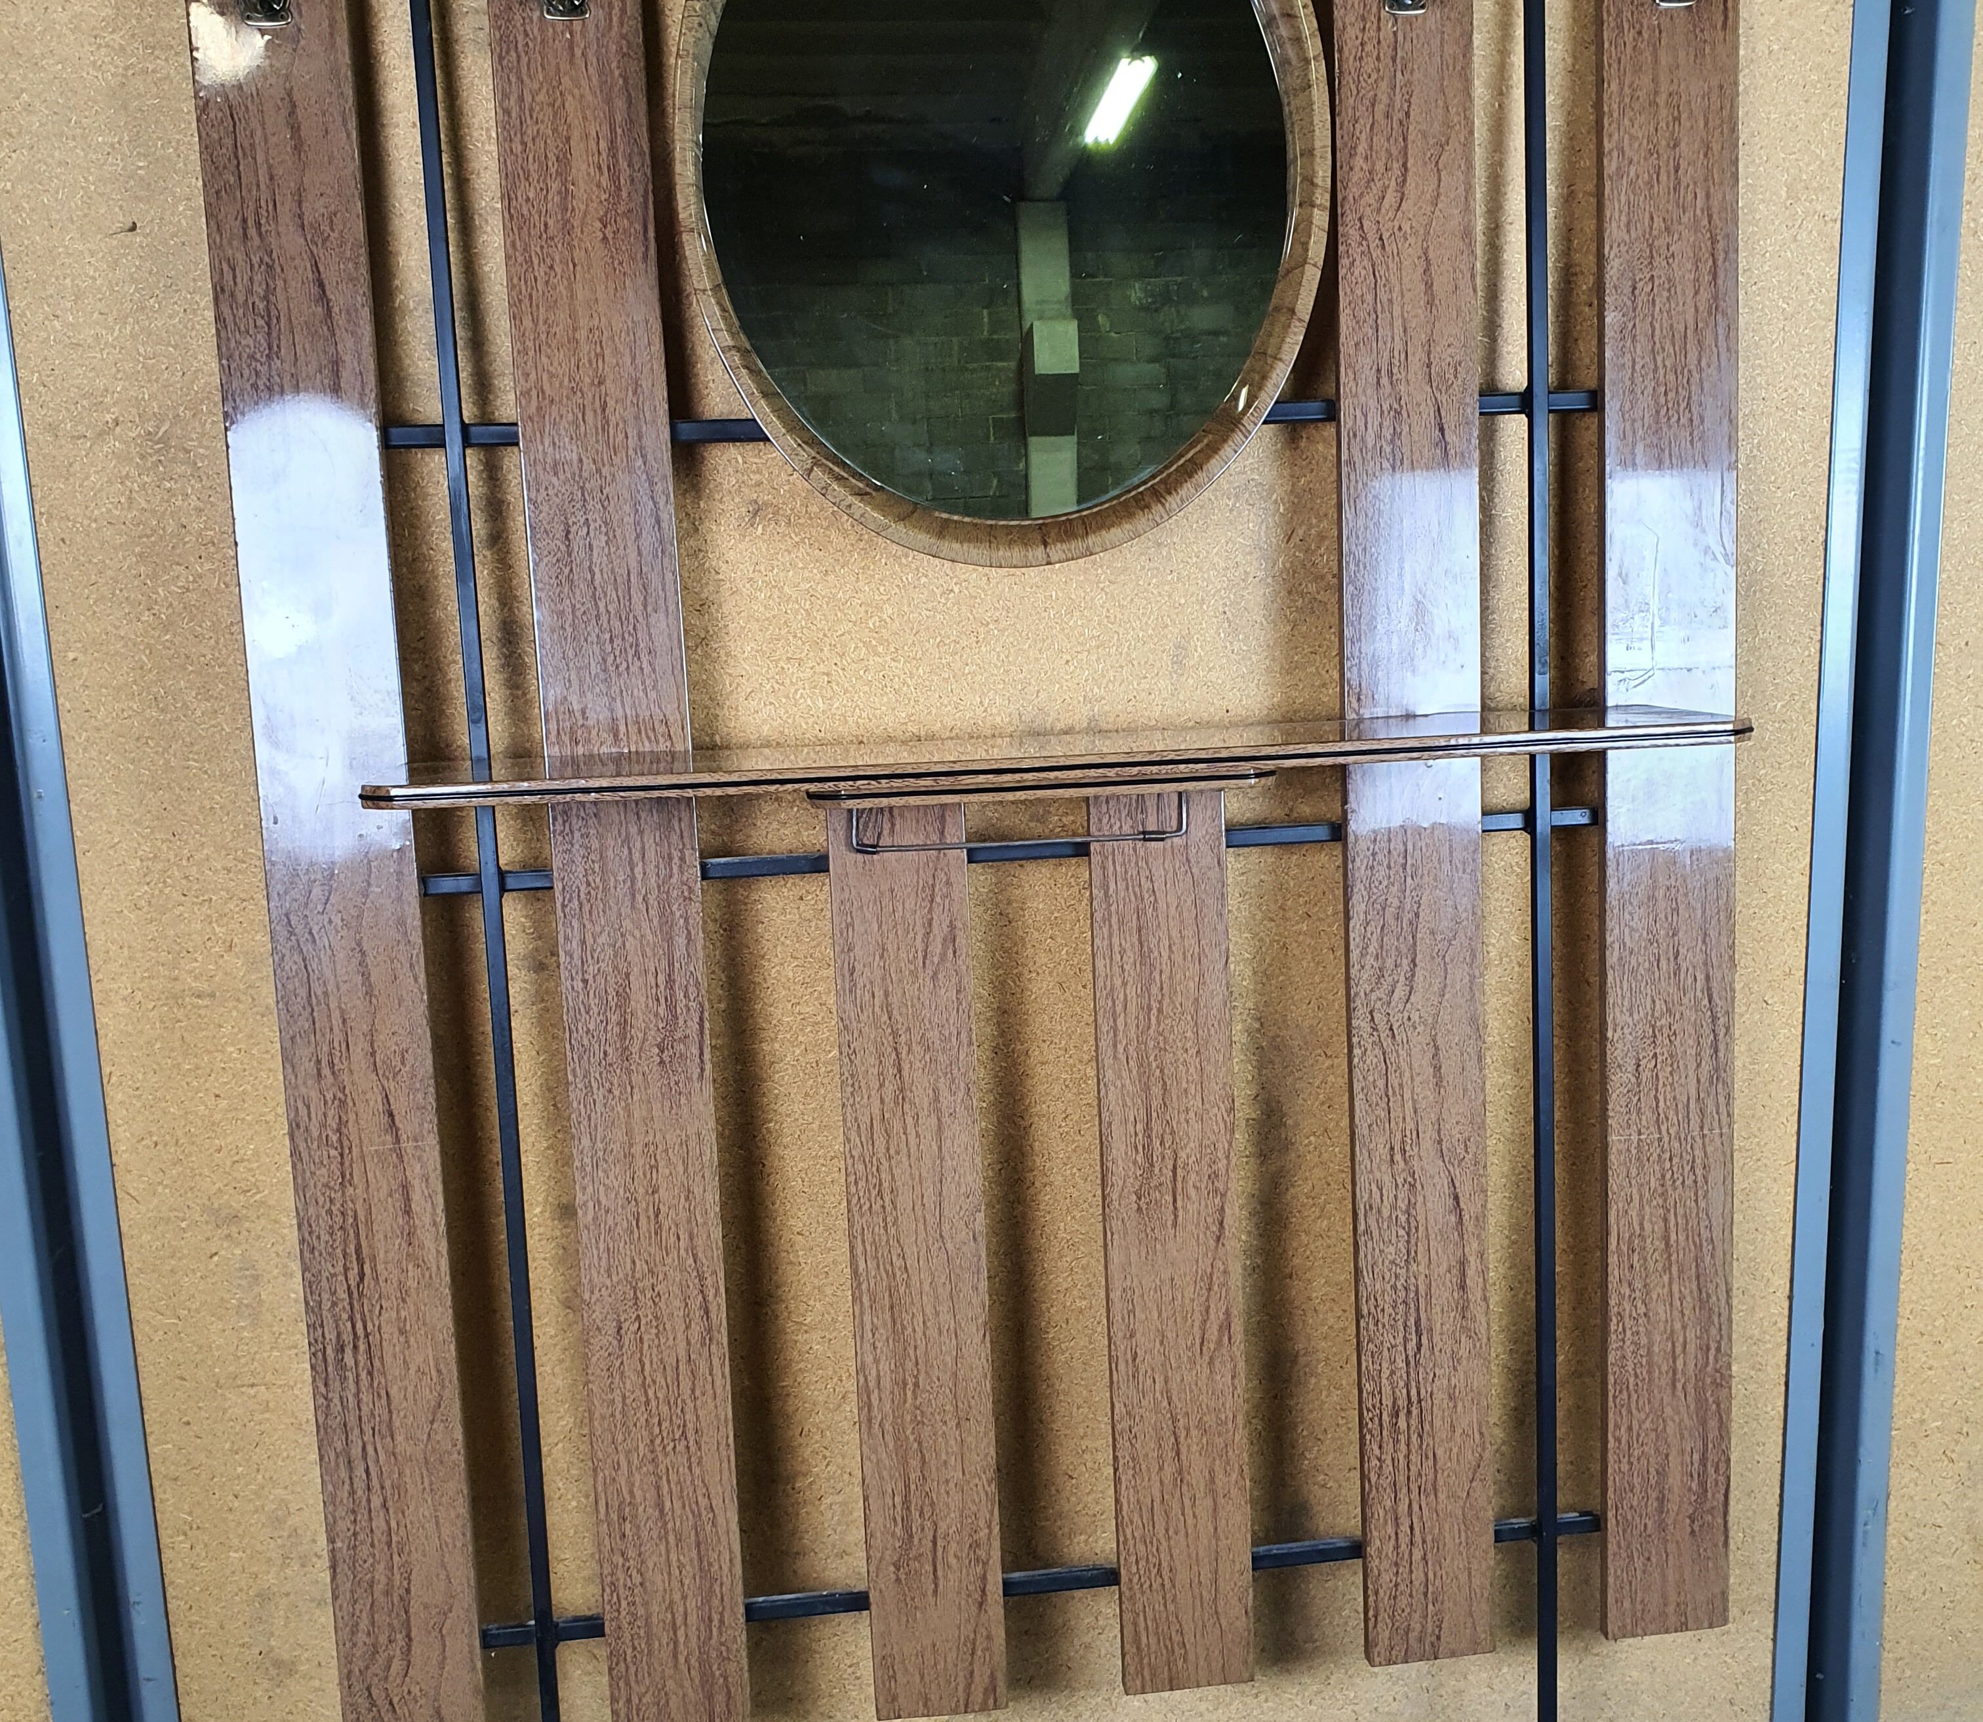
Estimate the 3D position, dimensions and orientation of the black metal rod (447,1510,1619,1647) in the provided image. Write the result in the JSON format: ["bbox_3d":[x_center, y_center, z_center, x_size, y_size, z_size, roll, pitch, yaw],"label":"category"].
[{"bbox_3d":[0.053,0.561,1.555,0.960,0.013,0.013,-3,8,-6],"label":"black metal rod"}]

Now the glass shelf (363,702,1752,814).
[{"bbox_3d":[0.043,-0.070,1.335,0.912,0.017,0.225,-3,8,-6],"label":"glass shelf"}]

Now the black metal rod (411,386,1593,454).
[{"bbox_3d":[0.013,-0.322,1.437,0.960,0.013,0.013,-3,8,-6],"label":"black metal rod"}]

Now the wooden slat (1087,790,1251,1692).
[{"bbox_3d":[0.138,0.285,1.514,0.098,0.728,0.016,-3,8,-6],"label":"wooden slat"}]

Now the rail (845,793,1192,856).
[{"bbox_3d":[0.017,-0.027,1.244,0.212,0.036,0.010,-3,8,-6],"label":"rail"}]

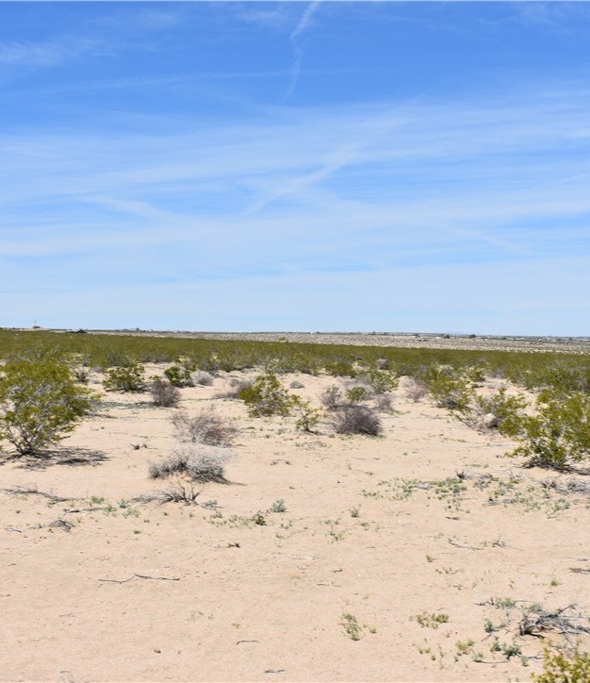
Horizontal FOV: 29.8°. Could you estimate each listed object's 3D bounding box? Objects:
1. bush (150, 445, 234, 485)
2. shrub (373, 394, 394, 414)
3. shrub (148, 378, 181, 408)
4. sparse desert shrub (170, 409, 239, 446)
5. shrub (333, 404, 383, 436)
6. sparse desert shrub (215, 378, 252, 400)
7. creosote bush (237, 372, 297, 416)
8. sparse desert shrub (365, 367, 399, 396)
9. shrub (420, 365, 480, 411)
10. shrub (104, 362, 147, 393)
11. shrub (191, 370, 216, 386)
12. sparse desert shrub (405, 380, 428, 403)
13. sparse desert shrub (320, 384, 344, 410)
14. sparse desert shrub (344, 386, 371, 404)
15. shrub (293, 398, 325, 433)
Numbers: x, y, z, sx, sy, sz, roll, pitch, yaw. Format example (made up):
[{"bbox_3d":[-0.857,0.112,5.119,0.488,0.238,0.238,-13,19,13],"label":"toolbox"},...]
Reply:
[{"bbox_3d":[-1.198,1.390,12.535,0.915,0.407,0.824,1,0,0],"label":"bush"},{"bbox_3d":[2.165,1.474,26.690,0.505,0.445,0.455,1,0,0],"label":"shrub"},{"bbox_3d":[-2.893,1.145,24.896,0.696,0.583,0.661,0,0,0],"label":"shrub"},{"bbox_3d":[-1.363,1.299,16.800,0.984,0.568,0.886,1,0,0],"label":"sparse desert shrub"},{"bbox_3d":[1.003,1.268,17.800,0.755,0.498,0.720,0,0,0],"label":"shrub"},{"bbox_3d":[-1.520,1.195,27.904,0.956,0.478,0.812,0,0,0],"label":"sparse desert shrub"},{"bbox_3d":[-0.552,1.070,22.387,1.130,0.807,0.961,0,0,0],"label":"creosote bush"},{"bbox_3d":[2.496,1.121,31.077,0.868,0.672,0.782,0,0,0],"label":"sparse desert shrub"},{"bbox_3d":[4.023,1.226,28.792,1.479,1.103,1.331,1,0,0],"label":"shrub"},{"bbox_3d":[-4.902,1.057,31.894,1.207,0.791,1.087,1,0,0],"label":"shrub"},{"bbox_3d":[-3.115,1.248,37.671,0.798,0.526,0.718,1,0,0],"label":"shrub"},{"bbox_3d":[3.476,1.445,31.739,0.601,0.601,0.541,1,0,0],"label":"sparse desert shrub"},{"bbox_3d":[0.817,1.212,24.436,0.507,0.529,0.481,0,0,0],"label":"sparse desert shrub"},{"bbox_3d":[1.455,1.257,25.585,0.577,0.438,0.519,0,0,0],"label":"sparse desert shrub"},{"bbox_3d":[0.255,1.223,18.712,0.557,0.557,0.501,0,0,0],"label":"shrub"}]

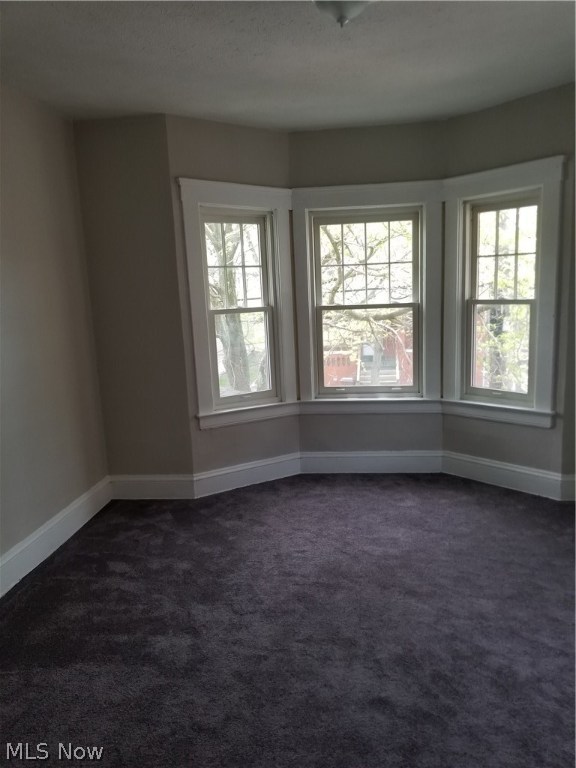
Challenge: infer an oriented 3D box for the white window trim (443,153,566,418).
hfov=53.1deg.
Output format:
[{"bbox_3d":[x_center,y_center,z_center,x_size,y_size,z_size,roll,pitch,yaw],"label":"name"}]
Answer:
[{"bbox_3d":[1.445,-0.611,3.982,0.130,1.675,0.842,-10,12,-42],"label":"white window trim"}]

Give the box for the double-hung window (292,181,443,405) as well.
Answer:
[{"bbox_3d":[0.604,-0.670,4.347,1.101,1.606,0.110,-1,9,6],"label":"double-hung window"}]

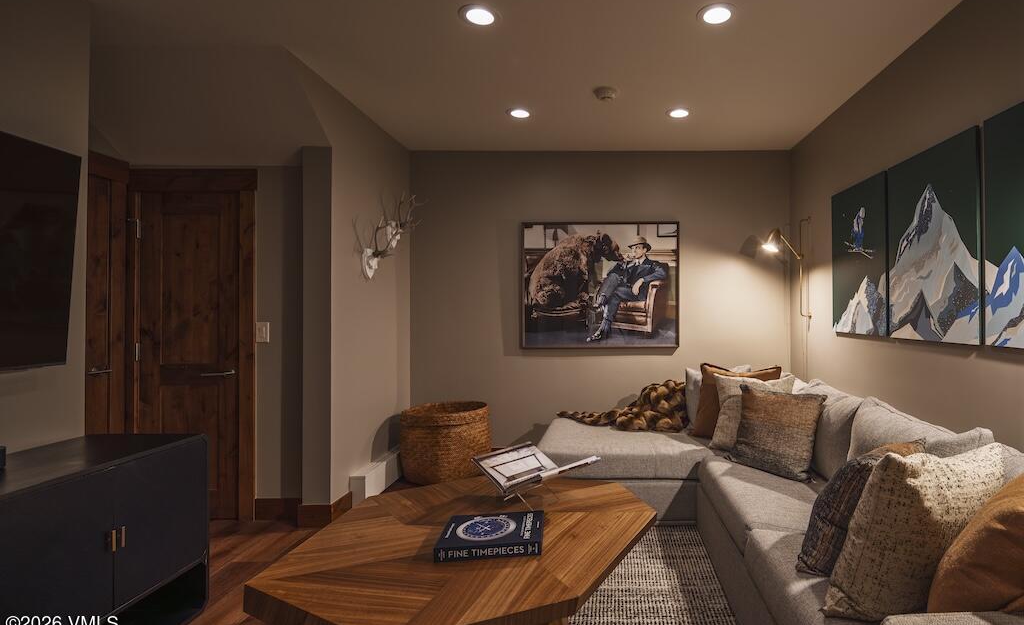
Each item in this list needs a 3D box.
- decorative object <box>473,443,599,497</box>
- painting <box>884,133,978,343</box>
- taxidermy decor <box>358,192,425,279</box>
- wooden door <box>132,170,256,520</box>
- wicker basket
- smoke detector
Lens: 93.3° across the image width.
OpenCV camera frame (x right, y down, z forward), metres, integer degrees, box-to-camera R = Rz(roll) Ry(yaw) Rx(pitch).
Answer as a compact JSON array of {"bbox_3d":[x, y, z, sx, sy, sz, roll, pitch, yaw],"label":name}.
[{"bbox_3d":[0.095,0.730,2.150,0.500,0.195,0.240,0,0,44],"label":"decorative object"},{"bbox_3d":[2.019,-0.323,2.338,0.030,0.925,0.645,0,0,11],"label":"painting"},{"bbox_3d":[-0.847,-0.550,3.520,0.250,0.630,0.620,0,0,11],"label":"taxidermy decor"},{"bbox_3d":[-1.939,0.195,2.953,0.757,2.137,0.100,0,0,0],"label":"wooden door"},{"bbox_3d":[-0.510,1.012,3.740,0.680,0.530,0.680,0,0,0],"label":"wicker basket"},{"bbox_3d":[0.580,-1.344,3.000,0.145,0.047,0.145,0,0,0],"label":"smoke detector"}]

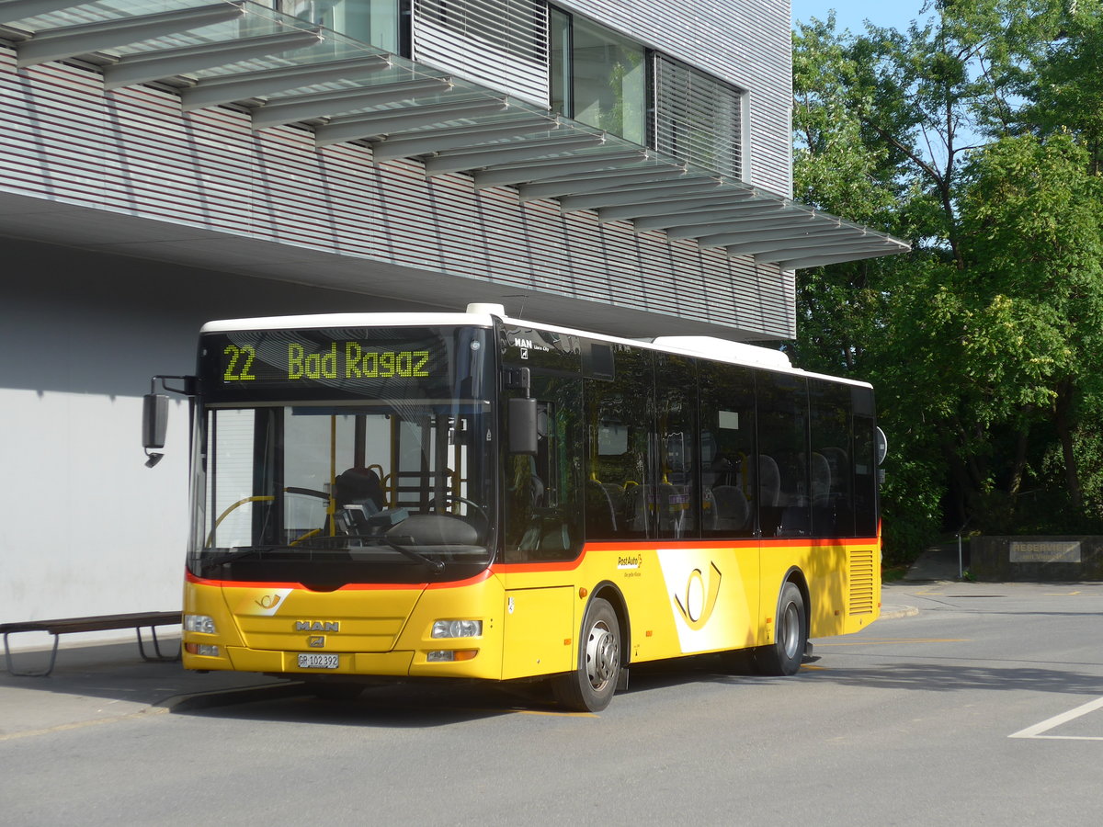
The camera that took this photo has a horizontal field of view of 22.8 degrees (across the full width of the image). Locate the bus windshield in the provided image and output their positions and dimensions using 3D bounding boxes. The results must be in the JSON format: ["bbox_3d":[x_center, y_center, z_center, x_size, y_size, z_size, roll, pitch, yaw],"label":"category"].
[{"bbox_3d":[-1.509,0.307,19.000,2.340,1.800,0.340,-1,-2,22],"label":"bus windshield"}]

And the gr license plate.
[{"bbox_3d":[-1.592,1.698,18.750,0.305,0.095,0.020,-1,-2,22],"label":"gr license plate"}]

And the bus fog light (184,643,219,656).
[{"bbox_3d":[-2.438,1.659,19.220,0.310,0.085,0.160,-1,-2,22],"label":"bus fog light"}]

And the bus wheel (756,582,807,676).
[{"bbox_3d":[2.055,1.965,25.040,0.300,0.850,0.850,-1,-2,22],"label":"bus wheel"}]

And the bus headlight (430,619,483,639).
[{"bbox_3d":[-0.636,1.456,18.507,0.300,0.120,0.180,-1,-2,22],"label":"bus headlight"}]

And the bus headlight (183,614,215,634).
[{"bbox_3d":[-2.452,1.481,19.232,0.300,0.125,0.180,-1,-2,22],"label":"bus headlight"}]

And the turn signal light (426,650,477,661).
[{"bbox_3d":[-0.665,1.637,18.511,0.310,0.080,0.160,-1,-2,22],"label":"turn signal light"}]

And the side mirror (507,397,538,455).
[{"bbox_3d":[-0.194,0.088,18.580,0.210,0.385,0.130,-1,-2,22],"label":"side mirror"}]

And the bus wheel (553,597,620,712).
[{"bbox_3d":[0.237,1.797,20.440,0.270,0.850,0.850,-1,-2,22],"label":"bus wheel"}]

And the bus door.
[{"bbox_3d":[-0.091,0.776,19.341,0.100,2.130,1.550,-1,-2,22],"label":"bus door"}]

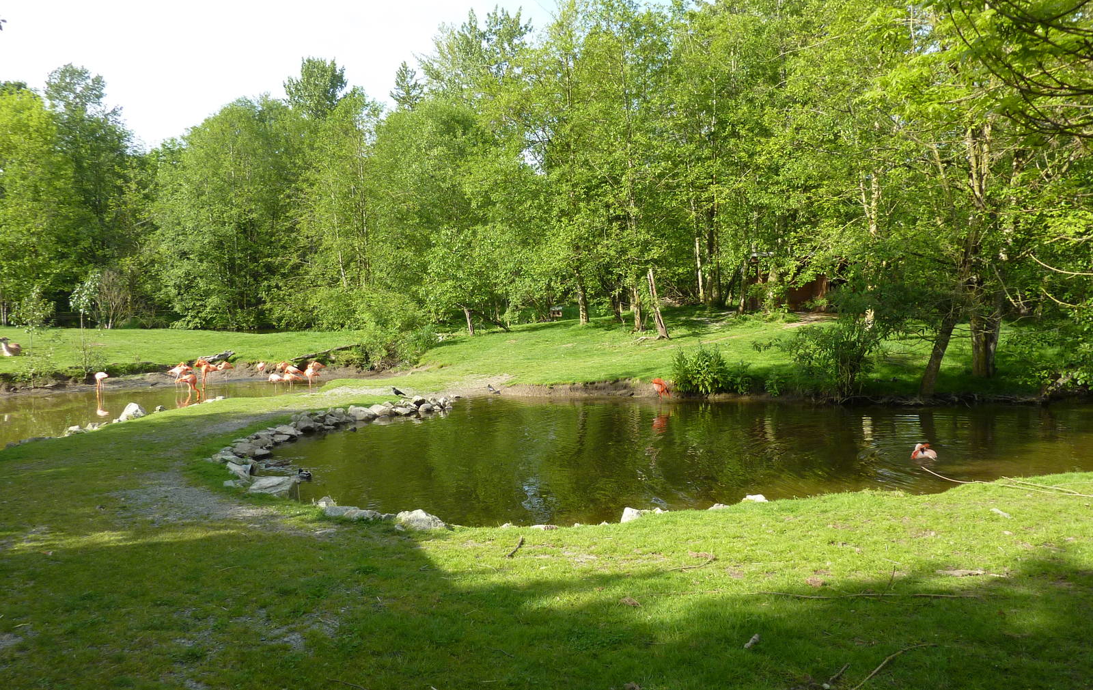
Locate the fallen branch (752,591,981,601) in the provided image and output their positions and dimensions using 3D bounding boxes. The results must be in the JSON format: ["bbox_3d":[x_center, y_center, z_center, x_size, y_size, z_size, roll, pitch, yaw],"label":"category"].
[{"bbox_3d":[2.091,1.643,5.144,1.472,0.045,0.123,0,2,4],"label":"fallen branch"}]

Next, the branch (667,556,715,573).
[{"bbox_3d":[1.129,1.655,5.936,0.614,0.035,0.109,-2,3,-44],"label":"branch"}]

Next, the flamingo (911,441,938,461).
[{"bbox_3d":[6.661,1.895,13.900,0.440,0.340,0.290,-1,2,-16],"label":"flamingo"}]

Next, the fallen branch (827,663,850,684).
[{"bbox_3d":[1.451,1.618,3.898,0.028,0.040,0.306,1,2,39],"label":"fallen branch"}]

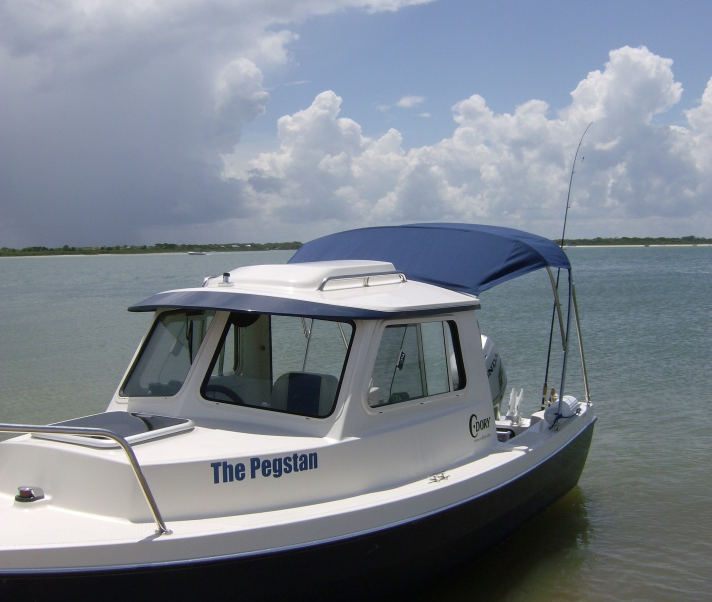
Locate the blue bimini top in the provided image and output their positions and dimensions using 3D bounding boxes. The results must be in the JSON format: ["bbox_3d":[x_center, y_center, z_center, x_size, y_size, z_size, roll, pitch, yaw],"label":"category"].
[{"bbox_3d":[0.204,-0.267,4.848,1.830,0.400,1.151,2,4,31],"label":"blue bimini top"}]

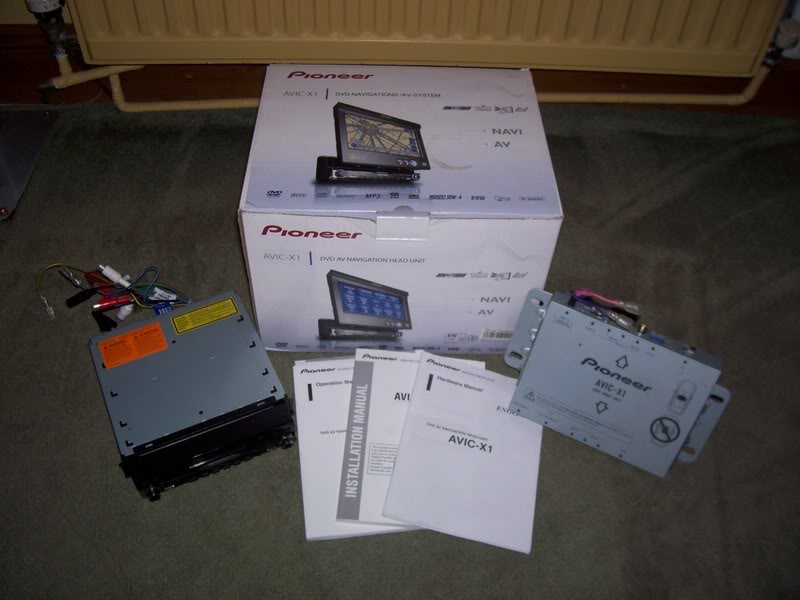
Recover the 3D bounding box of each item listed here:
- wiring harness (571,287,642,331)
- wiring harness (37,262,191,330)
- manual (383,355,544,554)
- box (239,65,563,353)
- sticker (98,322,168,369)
[{"bbox_3d":[0.214,0.010,0.815,0.074,0.033,0.033,21,51,16],"label":"wiring harness"},{"bbox_3d":[-0.359,-0.007,0.987,0.198,0.035,0.100,2,48,0],"label":"wiring harness"},{"bbox_3d":[0.078,0.160,0.863,0.152,0.007,0.215,11,49,5],"label":"manual"},{"bbox_3d":[-0.001,-0.112,0.966,0.324,0.224,0.270,1,48,-1],"label":"box"},{"bbox_3d":[-0.301,0.051,0.890,0.068,0.001,0.041,-18,51,-18],"label":"sticker"}]

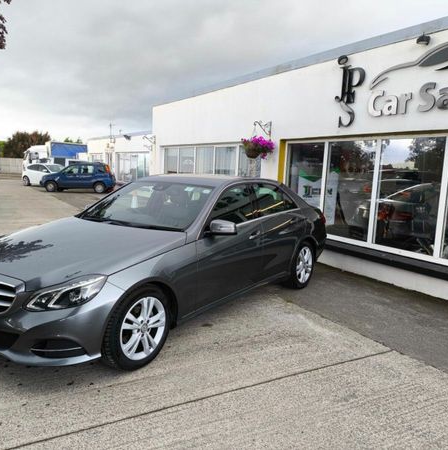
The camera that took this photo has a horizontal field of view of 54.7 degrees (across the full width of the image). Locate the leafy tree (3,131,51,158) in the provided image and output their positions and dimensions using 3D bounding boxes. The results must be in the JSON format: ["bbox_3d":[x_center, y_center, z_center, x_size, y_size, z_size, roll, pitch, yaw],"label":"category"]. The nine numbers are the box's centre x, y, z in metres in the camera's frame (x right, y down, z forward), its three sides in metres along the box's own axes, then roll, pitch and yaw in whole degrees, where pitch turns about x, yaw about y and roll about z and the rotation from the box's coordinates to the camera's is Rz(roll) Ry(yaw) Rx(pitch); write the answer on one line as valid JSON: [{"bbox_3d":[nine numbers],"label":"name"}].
[{"bbox_3d":[-25.073,-9.369,55.012,6.100,5.165,6.100,-1,8,-24],"label":"leafy tree"}]

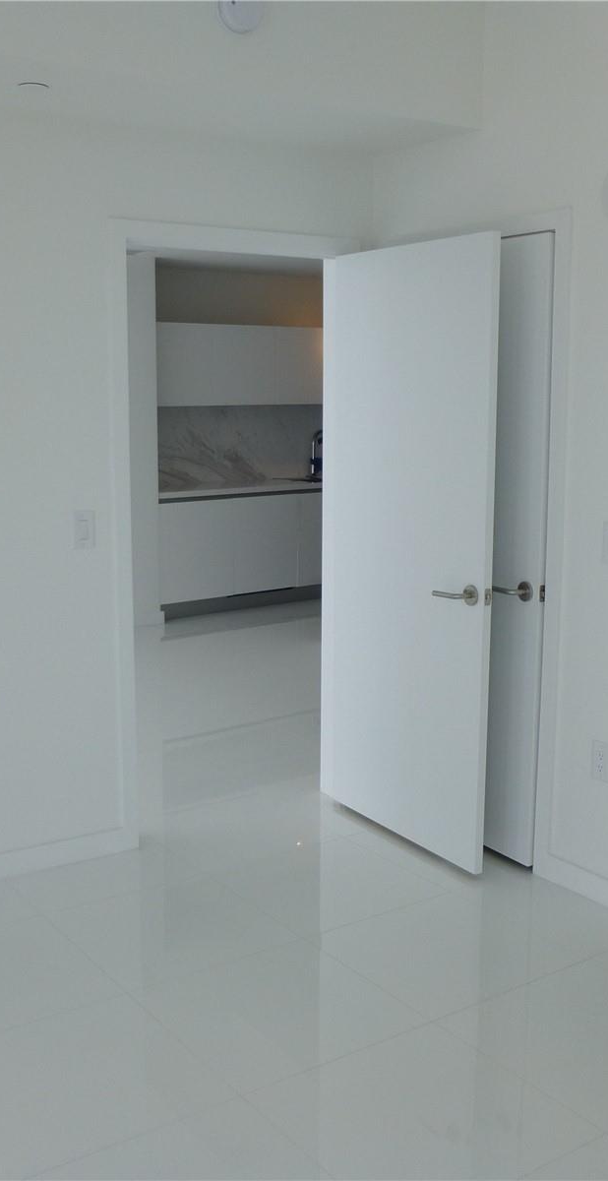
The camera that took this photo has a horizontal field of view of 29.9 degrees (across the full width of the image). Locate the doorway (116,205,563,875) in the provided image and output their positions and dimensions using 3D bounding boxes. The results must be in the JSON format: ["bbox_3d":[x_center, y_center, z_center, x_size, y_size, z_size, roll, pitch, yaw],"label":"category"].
[{"bbox_3d":[0.009,-0.138,3.804,1.061,2.165,0.900,-6,11,-32],"label":"doorway"}]

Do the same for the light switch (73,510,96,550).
[{"bbox_3d":[-0.724,-0.200,3.766,0.077,0.127,0.011,-6,11,-32],"label":"light switch"}]

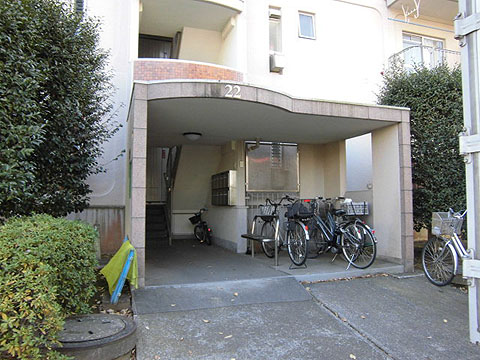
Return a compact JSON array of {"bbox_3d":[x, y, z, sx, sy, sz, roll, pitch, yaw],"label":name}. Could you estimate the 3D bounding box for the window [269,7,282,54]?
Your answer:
[{"bbox_3d":[0.794,-3.316,7.996,0.320,1.000,0.100,1,-3,-19],"label":"window"}]

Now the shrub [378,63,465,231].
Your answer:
[{"bbox_3d":[3.747,-0.431,6.951,2.000,3.200,1.500,1,-3,-19],"label":"shrub"}]

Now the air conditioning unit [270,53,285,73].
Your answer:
[{"bbox_3d":[0.836,-2.551,7.826,0.250,0.360,0.270,1,-3,-19],"label":"air conditioning unit"}]

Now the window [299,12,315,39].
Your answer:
[{"bbox_3d":[1.534,-3.538,8.255,0.420,0.600,0.100,1,-3,-19],"label":"window"}]

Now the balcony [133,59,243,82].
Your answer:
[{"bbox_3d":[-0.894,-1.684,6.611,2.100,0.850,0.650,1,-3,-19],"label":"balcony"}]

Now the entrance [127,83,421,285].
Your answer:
[{"bbox_3d":[0.316,0.103,5.793,4.000,2.460,2.400,1,-3,-19],"label":"entrance"}]

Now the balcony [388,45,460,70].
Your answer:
[{"bbox_3d":[4.824,-2.485,8.890,2.400,1.050,0.850,1,-3,-19],"label":"balcony"}]

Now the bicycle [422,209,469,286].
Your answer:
[{"bbox_3d":[2.817,0.835,4.209,0.550,1.050,1.750,1,-3,-19],"label":"bicycle"}]

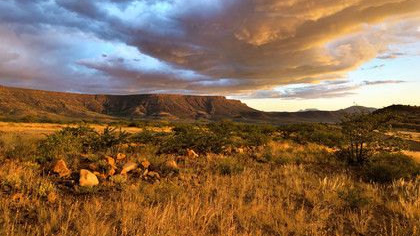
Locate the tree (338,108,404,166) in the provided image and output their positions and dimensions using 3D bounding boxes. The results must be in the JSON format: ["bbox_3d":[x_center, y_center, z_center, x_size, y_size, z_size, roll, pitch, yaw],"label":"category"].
[{"bbox_3d":[6.340,0.766,8.700,2.591,2.277,2.300,0,-1,0],"label":"tree"}]

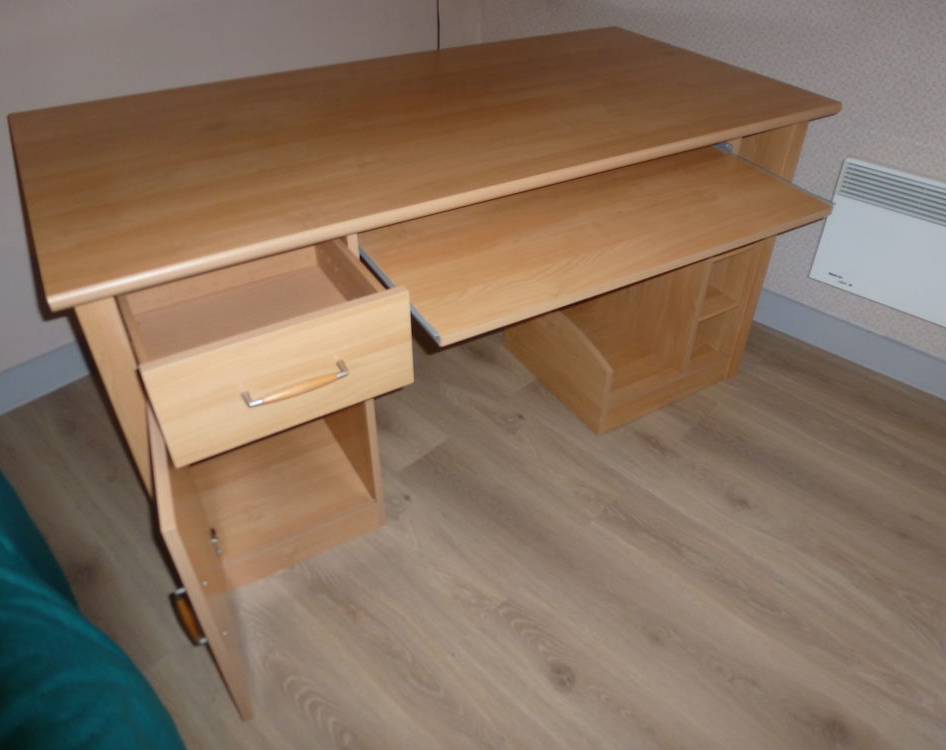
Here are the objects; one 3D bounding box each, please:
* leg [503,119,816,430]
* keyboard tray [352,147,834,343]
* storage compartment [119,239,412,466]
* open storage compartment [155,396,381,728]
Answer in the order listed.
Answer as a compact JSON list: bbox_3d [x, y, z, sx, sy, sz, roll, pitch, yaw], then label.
[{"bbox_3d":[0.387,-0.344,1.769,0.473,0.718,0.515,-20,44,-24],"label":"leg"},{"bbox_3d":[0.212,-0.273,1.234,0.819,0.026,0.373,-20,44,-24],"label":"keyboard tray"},{"bbox_3d":[-0.328,-0.100,1.038,0.345,0.163,0.414,-20,44,-24],"label":"storage compartment"},{"bbox_3d":[-0.383,0.147,1.292,0.394,0.544,0.688,-20,44,-24],"label":"open storage compartment"}]

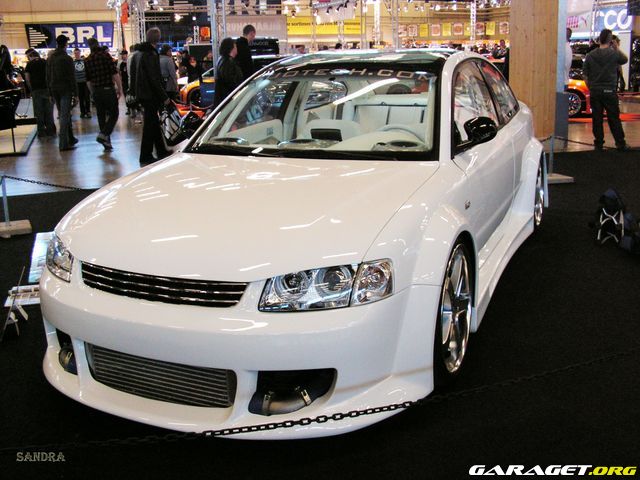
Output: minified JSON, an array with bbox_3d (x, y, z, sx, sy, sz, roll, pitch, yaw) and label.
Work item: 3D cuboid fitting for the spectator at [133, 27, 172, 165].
[{"bbox_3d":[-2.178,-1.841,8.580,0.540,1.770,0.380,9,18,35],"label":"spectator"}]

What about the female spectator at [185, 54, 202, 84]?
[{"bbox_3d":[-3.843,-4.703,20.144,0.480,1.670,0.320,-3,15,-9],"label":"female spectator"}]

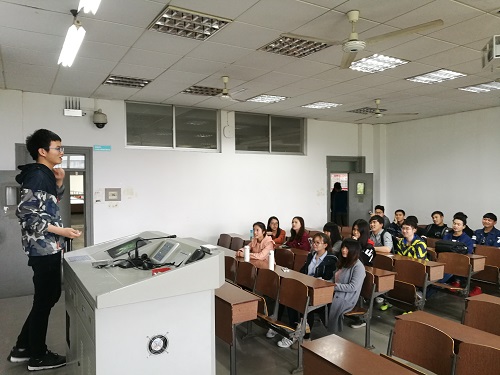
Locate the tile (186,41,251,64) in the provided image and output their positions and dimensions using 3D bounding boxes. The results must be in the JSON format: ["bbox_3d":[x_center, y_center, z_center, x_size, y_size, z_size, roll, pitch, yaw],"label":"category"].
[{"bbox_3d":[-0.353,-1.542,4.440,0.600,0.020,0.600,-1,1,-31],"label":"tile"}]

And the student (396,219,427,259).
[{"bbox_3d":[2.181,1.071,5.427,0.750,1.220,0.520,-1,1,-38],"label":"student"}]

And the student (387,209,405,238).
[{"bbox_3d":[2.930,1.039,7.642,0.740,1.200,0.520,-1,1,-40],"label":"student"}]

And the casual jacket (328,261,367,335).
[{"bbox_3d":[1.016,1.193,4.403,0.480,0.800,0.420,-1,1,-31],"label":"casual jacket"}]

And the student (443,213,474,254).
[{"bbox_3d":[3.211,1.078,6.068,0.500,1.250,0.720,0,1,45],"label":"student"}]

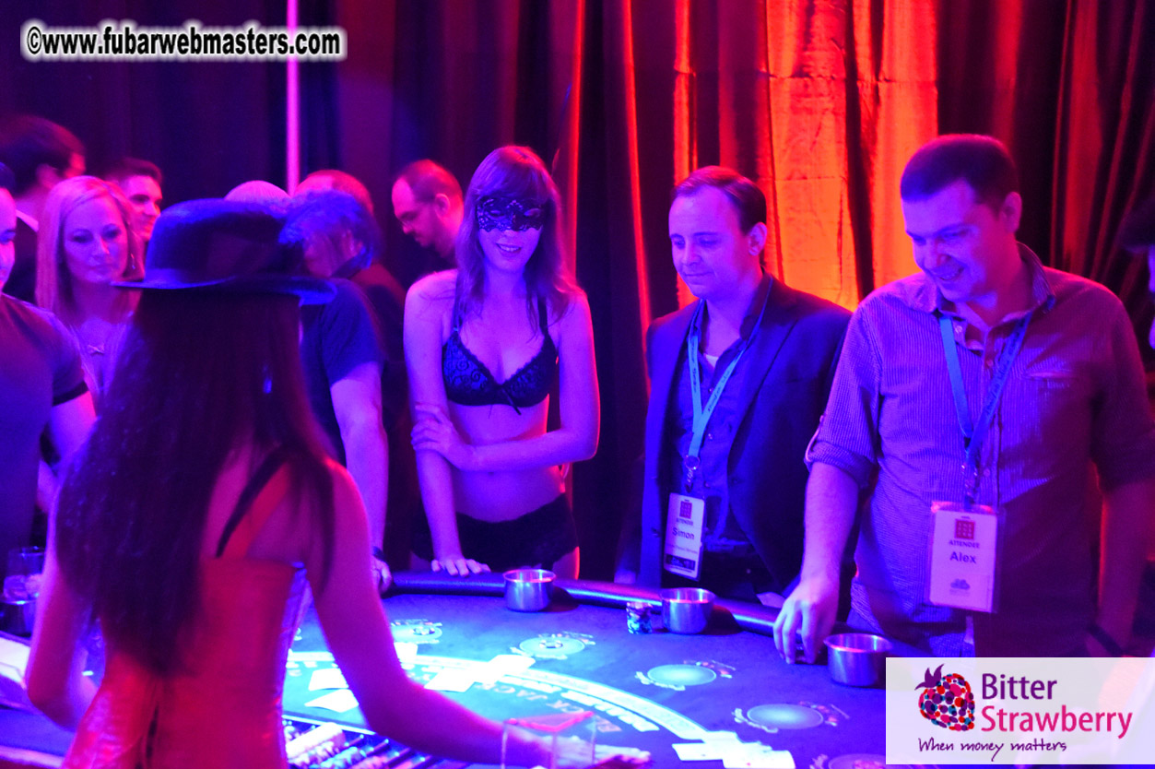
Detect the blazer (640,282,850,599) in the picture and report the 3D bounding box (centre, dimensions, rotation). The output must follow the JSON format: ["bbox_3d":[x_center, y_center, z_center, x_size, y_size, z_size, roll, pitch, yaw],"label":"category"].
[{"bbox_3d":[0.320,0.150,2.947,0.490,0.700,0.290,5,8,36],"label":"blazer"}]

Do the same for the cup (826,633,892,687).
[{"bbox_3d":[0.430,0.422,2.365,0.103,0.058,0.103,1,7,0],"label":"cup"}]

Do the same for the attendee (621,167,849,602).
[{"bbox_3d":[0.313,0.459,2.978,0.520,1.740,0.340,5,8,36],"label":"attendee"}]

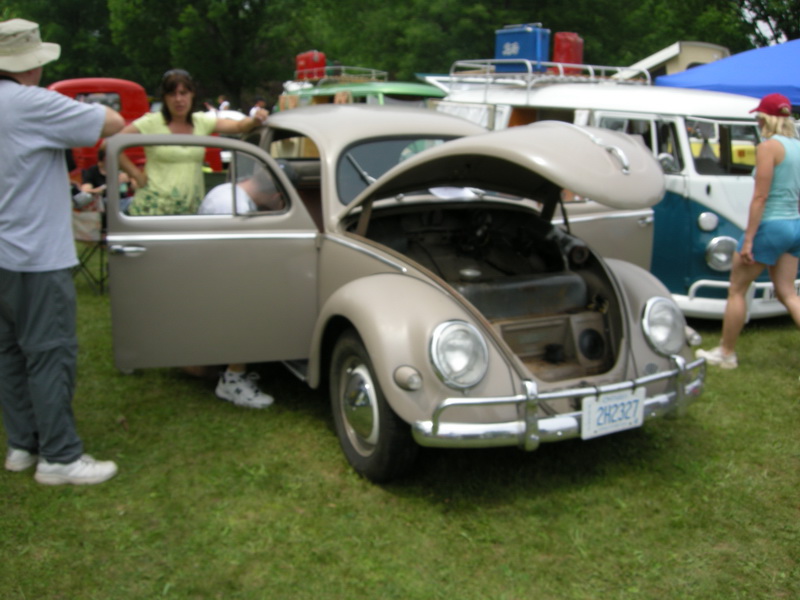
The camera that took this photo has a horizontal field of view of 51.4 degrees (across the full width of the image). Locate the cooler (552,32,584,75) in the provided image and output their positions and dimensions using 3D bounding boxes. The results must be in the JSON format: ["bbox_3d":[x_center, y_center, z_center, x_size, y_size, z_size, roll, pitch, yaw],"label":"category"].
[{"bbox_3d":[1.640,-2.400,8.100,0.180,0.400,0.260,-9,17,-38],"label":"cooler"}]

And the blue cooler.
[{"bbox_3d":[1.197,-2.447,8.100,0.460,0.450,0.280,12,17,39],"label":"blue cooler"}]

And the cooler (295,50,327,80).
[{"bbox_3d":[-1.362,-3.572,12.700,0.260,0.400,0.400,-11,18,-43],"label":"cooler"}]

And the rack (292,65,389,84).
[{"bbox_3d":[-0.916,-3.400,12.600,1.150,0.200,1.250,-6,15,-28],"label":"rack"}]

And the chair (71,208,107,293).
[{"bbox_3d":[-2.348,-0.546,6.967,0.720,0.880,0.550,-9,17,-38],"label":"chair"}]

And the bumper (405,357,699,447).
[{"bbox_3d":[0.727,0.344,3.122,1.480,0.280,0.290,-6,15,-28],"label":"bumper"}]

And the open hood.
[{"bbox_3d":[0.514,-0.528,3.358,1.120,0.370,1.200,-6,7,-28],"label":"open hood"}]

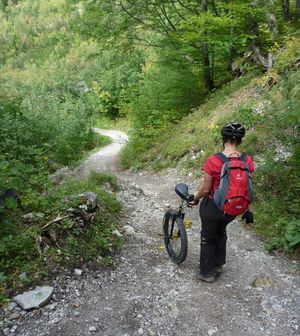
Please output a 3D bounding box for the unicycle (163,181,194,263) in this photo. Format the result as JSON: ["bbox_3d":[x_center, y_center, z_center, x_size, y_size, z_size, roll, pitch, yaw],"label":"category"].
[{"bbox_3d":[0.300,0.635,3.500,0.380,0.950,0.710,-7,16,-25],"label":"unicycle"}]

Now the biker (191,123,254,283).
[{"bbox_3d":[0.715,0.375,3.240,0.580,1.640,0.550,-3,14,-14],"label":"biker"}]

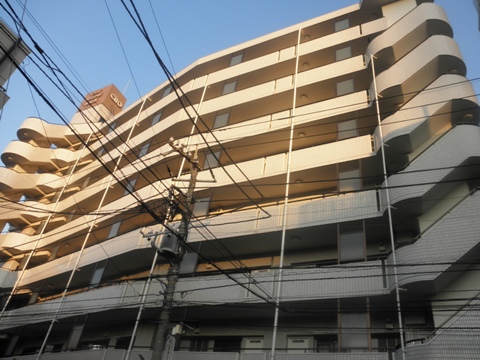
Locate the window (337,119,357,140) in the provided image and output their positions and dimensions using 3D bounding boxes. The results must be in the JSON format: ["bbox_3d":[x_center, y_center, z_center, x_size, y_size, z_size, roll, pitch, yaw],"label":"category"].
[{"bbox_3d":[4.596,-2.115,16.702,0.840,1.040,0.080,-11,-42,26],"label":"window"}]

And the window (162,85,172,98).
[{"bbox_3d":[-5.210,-6.177,27.582,0.820,1.040,0.080,-22,-47,35],"label":"window"}]

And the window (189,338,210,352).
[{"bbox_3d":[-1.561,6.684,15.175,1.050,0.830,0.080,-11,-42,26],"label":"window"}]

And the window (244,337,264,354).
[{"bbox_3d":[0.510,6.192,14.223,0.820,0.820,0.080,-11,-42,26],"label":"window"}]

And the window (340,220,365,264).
[{"bbox_3d":[3.861,2.144,13.472,0.880,1.450,0.080,-11,-42,26],"label":"window"}]

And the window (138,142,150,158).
[{"bbox_3d":[-5.951,-1.746,24.198,0.820,1.050,0.080,-22,-47,35],"label":"window"}]

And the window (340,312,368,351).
[{"bbox_3d":[3.447,4.528,11.666,0.840,1.050,0.080,-11,-42,26],"label":"window"}]

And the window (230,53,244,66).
[{"bbox_3d":[-0.219,-7.547,24.661,0.840,1.040,0.080,-11,-42,26],"label":"window"}]

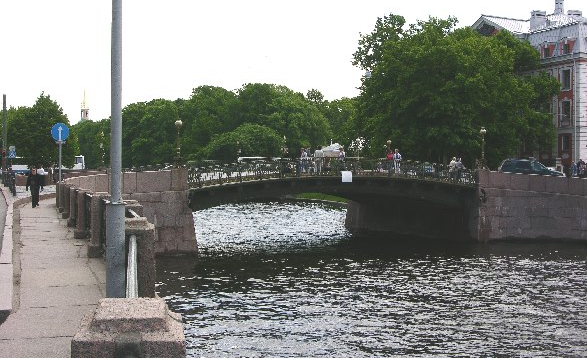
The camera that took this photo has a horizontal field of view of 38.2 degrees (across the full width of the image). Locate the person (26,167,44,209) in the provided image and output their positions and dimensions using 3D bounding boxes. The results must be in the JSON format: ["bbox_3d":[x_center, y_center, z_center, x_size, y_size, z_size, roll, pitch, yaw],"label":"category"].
[{"bbox_3d":[-11.361,0.396,37.300,0.620,1.760,0.400,0,1,-11],"label":"person"}]

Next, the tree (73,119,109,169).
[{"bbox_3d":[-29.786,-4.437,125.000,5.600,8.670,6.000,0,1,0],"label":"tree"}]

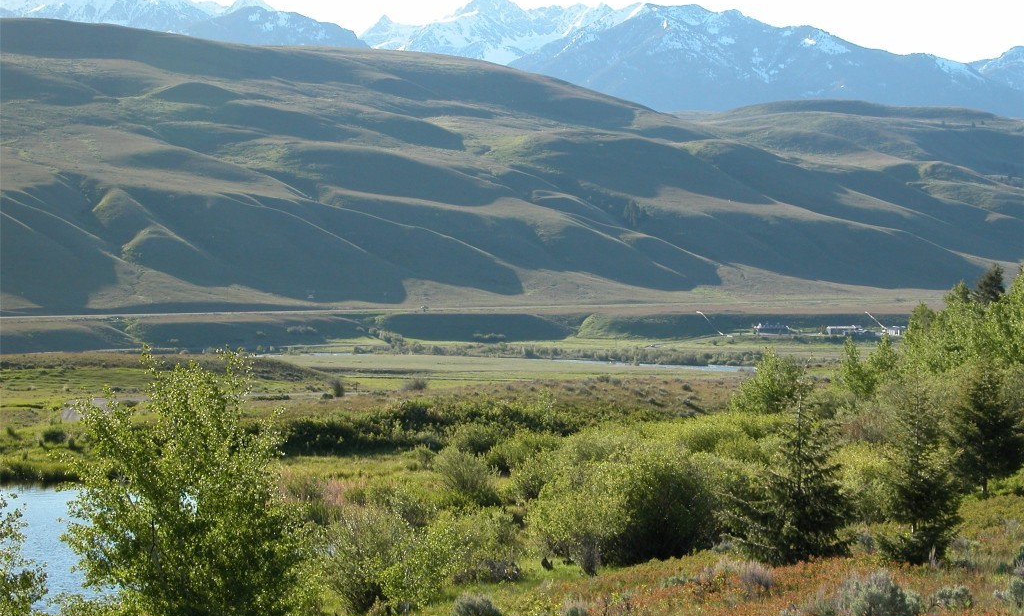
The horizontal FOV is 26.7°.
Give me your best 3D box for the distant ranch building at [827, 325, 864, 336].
[{"bbox_3d":[177.599,11.982,1150.000,17.500,5.400,11.000,0,1,7],"label":"distant ranch building"}]

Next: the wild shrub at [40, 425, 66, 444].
[{"bbox_3d":[-24.417,6.737,115.000,1.385,1.065,1.343,0,1,0],"label":"wild shrub"}]

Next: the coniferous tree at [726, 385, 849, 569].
[{"bbox_3d":[5.890,3.493,46.000,2.556,3.941,2.479,0,1,0],"label":"coniferous tree"}]

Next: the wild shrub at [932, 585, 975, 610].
[{"bbox_3d":[10.199,6.715,50.000,1.019,0.579,0.937,0,1,0],"label":"wild shrub"}]

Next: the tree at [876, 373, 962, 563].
[{"bbox_3d":[9.058,3.523,48.000,1.912,4.268,1.854,0,1,0],"label":"tree"}]

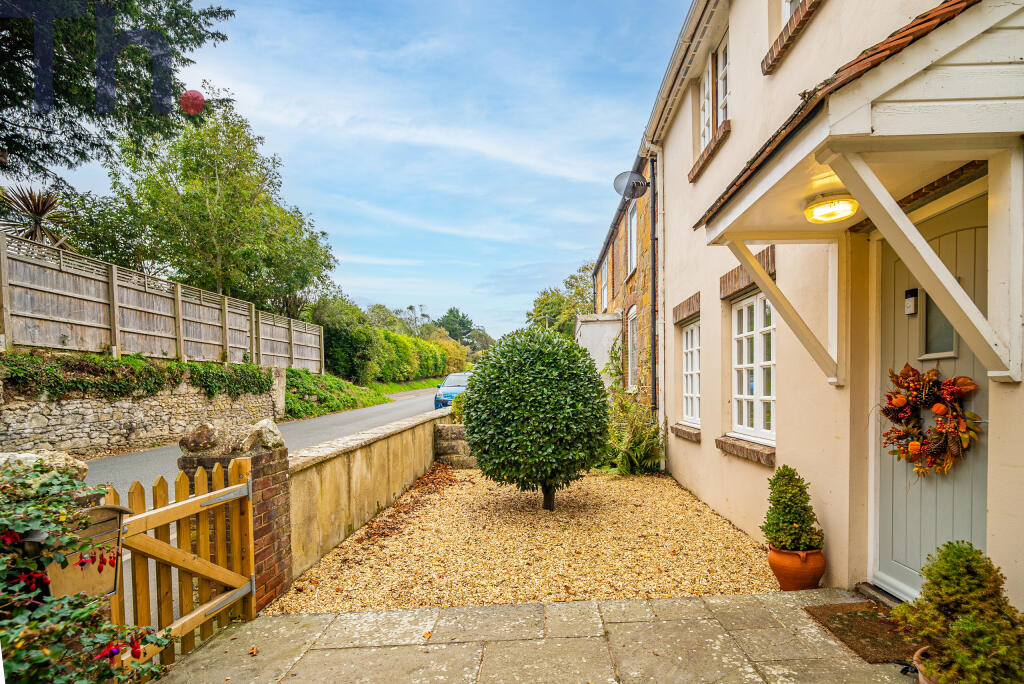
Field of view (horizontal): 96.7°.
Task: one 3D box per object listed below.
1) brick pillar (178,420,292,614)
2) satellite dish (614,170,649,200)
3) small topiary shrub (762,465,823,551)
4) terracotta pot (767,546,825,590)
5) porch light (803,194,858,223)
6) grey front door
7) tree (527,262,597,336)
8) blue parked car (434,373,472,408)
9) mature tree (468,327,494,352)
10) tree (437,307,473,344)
[{"bbox_3d":[-1.850,1.151,3.091,0.460,1.180,0.440,0,-3,-5],"label":"brick pillar"},{"bbox_3d":[1.929,-2.534,7.350,0.520,0.470,0.280,1,-3,-12],"label":"satellite dish"},{"bbox_3d":[1.854,1.087,3.009,0.370,0.550,0.370,0,-3,5],"label":"small topiary shrub"},{"bbox_3d":[1.880,1.490,3.009,0.340,0.260,0.340,0,-3,0],"label":"terracotta pot"},{"bbox_3d":[1.686,-0.701,2.410,0.255,0.100,0.255,0,-3,5],"label":"porch light"},{"bbox_3d":[2.238,0.359,2.420,0.070,2.060,0.800,0,-3,5],"label":"grey front door"},{"bbox_3d":[4.348,-0.853,37.000,7.200,11.500,7.000,0,-3,-5],"label":"tree"},{"bbox_3d":[-1.662,1.923,17.000,1.720,1.500,3.900,0,-3,6],"label":"blue parked car"},{"bbox_3d":[-4.017,2.519,62.000,5.000,9.500,5.000,0,-3,-5],"label":"mature tree"},{"bbox_3d":[-7.199,1.064,57.000,5.200,12.000,5.200,0,-3,-5],"label":"tree"}]

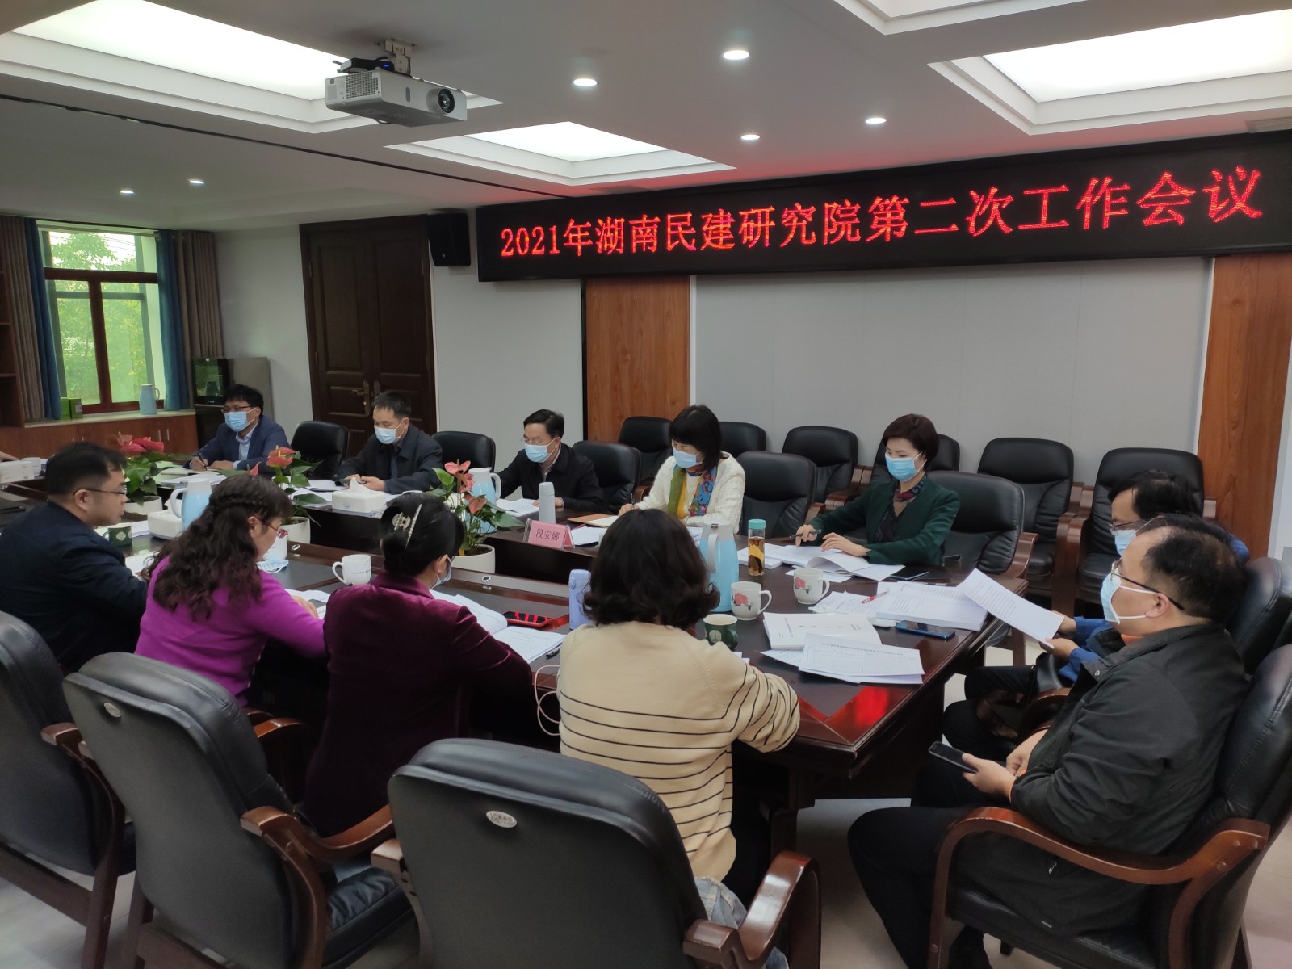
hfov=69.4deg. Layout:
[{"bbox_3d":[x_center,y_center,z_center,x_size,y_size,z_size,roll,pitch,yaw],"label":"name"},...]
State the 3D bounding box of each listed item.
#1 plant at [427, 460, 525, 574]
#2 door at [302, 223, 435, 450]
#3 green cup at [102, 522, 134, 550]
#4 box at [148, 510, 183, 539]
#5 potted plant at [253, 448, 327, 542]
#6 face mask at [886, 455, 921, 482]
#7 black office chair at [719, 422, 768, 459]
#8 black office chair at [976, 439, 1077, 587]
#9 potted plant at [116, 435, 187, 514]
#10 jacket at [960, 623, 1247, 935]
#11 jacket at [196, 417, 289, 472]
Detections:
[{"bbox_3d":[-0.640,0.163,3.490,0.340,0.490,0.340,0,10,0],"label":"plant"},{"bbox_3d":[-2.450,-1.054,8.251,1.690,2.480,0.120,7,12,34],"label":"door"},{"bbox_3d":[-2.031,0.195,3.582,0.115,0.080,0.090,-5,11,-30],"label":"green cup"},{"bbox_3d":[-1.877,0.160,3.755,0.233,0.083,0.129,7,12,34],"label":"box"},{"bbox_3d":[-1.513,0.077,3.923,0.340,0.460,0.340,7,12,34],"label":"potted plant"},{"bbox_3d":[0.998,-0.065,3.626,0.080,0.110,0.140,-24,22,-34],"label":"face mask"},{"bbox_3d":[0.419,0.089,6.023,0.614,0.970,0.634,7,12,34],"label":"black office chair"},{"bbox_3d":[1.950,0.274,4.977,0.600,0.985,0.620,7,12,34],"label":"black office chair"},{"bbox_3d":[-2.373,0.005,4.487,0.350,0.470,0.340,7,12,34],"label":"potted plant"},{"bbox_3d":[0.984,0.557,1.955,0.475,0.604,0.535,7,12,34],"label":"jacket"},{"bbox_3d":[-2.455,-0.139,5.697,0.614,0.554,0.495,7,12,34],"label":"jacket"}]

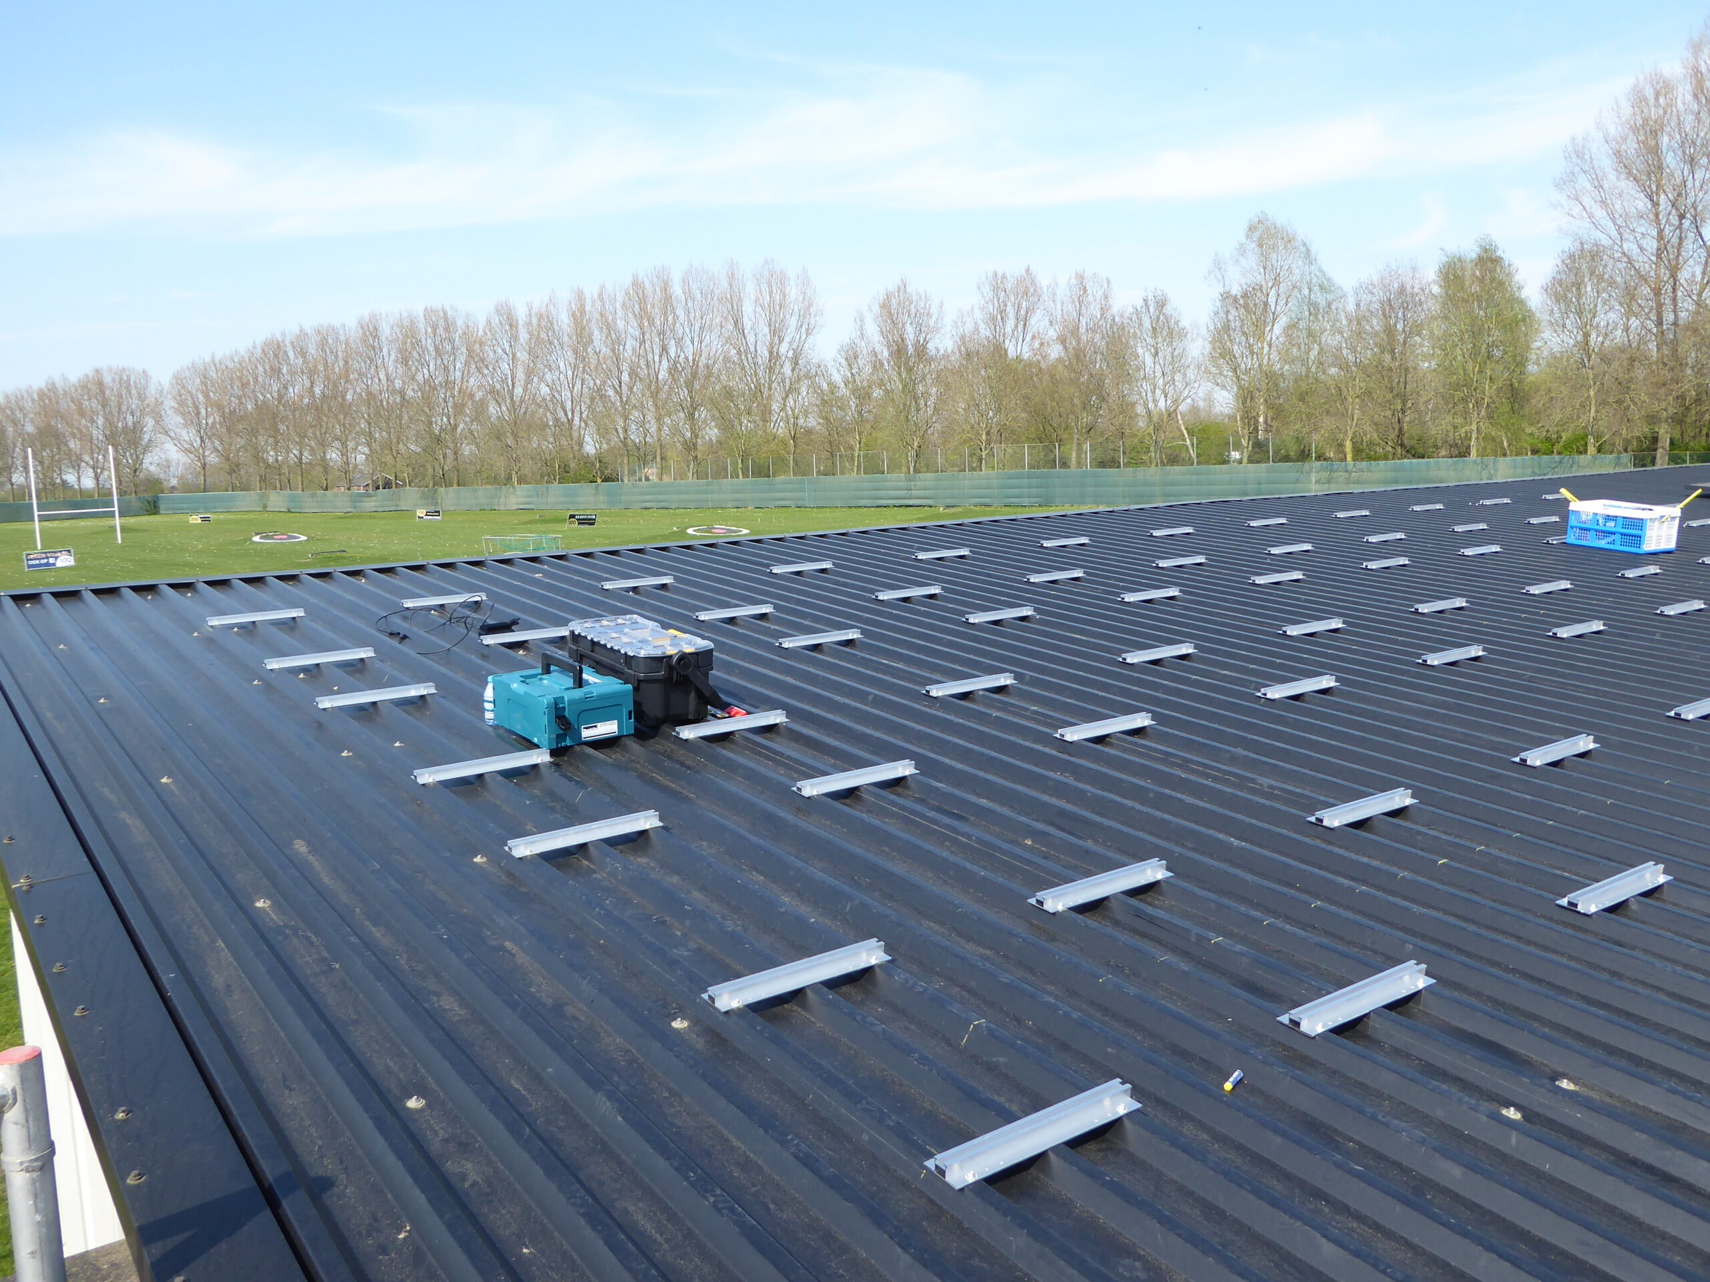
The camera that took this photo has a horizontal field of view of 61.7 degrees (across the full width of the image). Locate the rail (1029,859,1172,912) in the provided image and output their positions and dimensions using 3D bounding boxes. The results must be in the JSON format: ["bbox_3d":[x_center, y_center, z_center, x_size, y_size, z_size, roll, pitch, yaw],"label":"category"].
[{"bbox_3d":[0.572,0.558,3.301,0.400,0.032,0.080,-8,15,-37],"label":"rail"}]

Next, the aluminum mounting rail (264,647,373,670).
[{"bbox_3d":[-2.046,0.059,5.481,0.397,0.025,0.076,-8,15,-36],"label":"aluminum mounting rail"}]

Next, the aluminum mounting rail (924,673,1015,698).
[{"bbox_3d":[0.416,0.154,5.192,0.397,0.025,0.076,-8,15,-36],"label":"aluminum mounting rail"}]

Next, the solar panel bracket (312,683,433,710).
[{"bbox_3d":[-1.644,0.180,4.925,0.397,0.025,0.076,-8,15,-36],"label":"solar panel bracket"}]

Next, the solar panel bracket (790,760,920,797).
[{"bbox_3d":[0.006,0.388,4.090,0.400,0.032,0.080,-8,15,-37],"label":"solar panel bracket"}]

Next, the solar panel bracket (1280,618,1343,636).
[{"bbox_3d":[2.059,-0.064,6.431,0.400,0.032,0.080,-8,15,-37],"label":"solar panel bracket"}]

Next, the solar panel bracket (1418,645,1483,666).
[{"bbox_3d":[2.440,0.056,5.844,0.402,0.026,0.079,-8,15,-36],"label":"solar panel bracket"}]

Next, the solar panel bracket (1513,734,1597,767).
[{"bbox_3d":[2.195,0.338,4.473,0.402,0.026,0.079,-8,15,-36],"label":"solar panel bracket"}]

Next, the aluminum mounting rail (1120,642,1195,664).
[{"bbox_3d":[1.220,0.045,5.772,0.397,0.025,0.076,-8,15,-36],"label":"aluminum mounting rail"}]

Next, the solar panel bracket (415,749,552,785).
[{"bbox_3d":[-1.075,0.359,4.153,0.402,0.026,0.079,-8,15,-36],"label":"solar panel bracket"}]

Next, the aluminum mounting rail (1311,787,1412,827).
[{"bbox_3d":[1.384,0.448,3.892,0.400,0.032,0.080,-8,15,-37],"label":"aluminum mounting rail"}]

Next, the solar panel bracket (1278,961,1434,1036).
[{"bbox_3d":[0.971,0.679,2.754,0.402,0.026,0.079,-8,15,-36],"label":"solar panel bracket"}]

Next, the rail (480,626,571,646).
[{"bbox_3d":[-1.368,-0.023,5.994,0.400,0.032,0.080,-8,15,-37],"label":"rail"}]

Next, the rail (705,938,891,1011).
[{"bbox_3d":[-0.109,0.649,2.811,0.400,0.032,0.080,-8,15,-37],"label":"rail"}]

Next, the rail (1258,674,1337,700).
[{"bbox_3d":[1.620,0.162,5.235,0.397,0.025,0.076,-8,15,-36],"label":"rail"}]

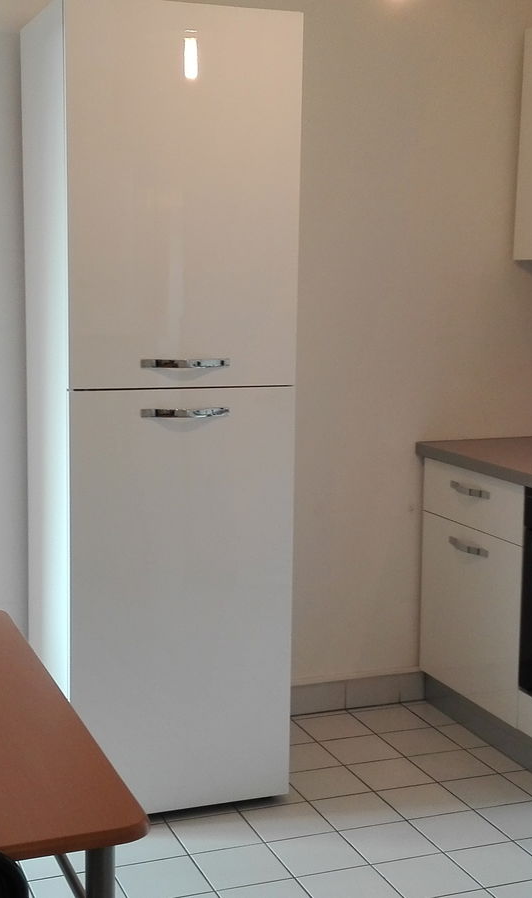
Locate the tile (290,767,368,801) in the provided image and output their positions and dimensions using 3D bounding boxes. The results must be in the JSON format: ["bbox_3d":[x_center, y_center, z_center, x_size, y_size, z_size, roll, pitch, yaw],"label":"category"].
[{"bbox_3d":[0.175,0.951,3.246,0.203,0.010,0.186,-1,9,-23],"label":"tile"}]

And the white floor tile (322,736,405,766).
[{"bbox_3d":[0.293,0.921,3.493,0.203,0.010,0.186,-1,9,-23],"label":"white floor tile"}]

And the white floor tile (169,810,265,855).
[{"bbox_3d":[-0.131,0.983,2.919,0.203,0.010,0.186,-1,9,-23],"label":"white floor tile"}]

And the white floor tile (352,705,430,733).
[{"bbox_3d":[0.414,0.904,3.786,0.200,0.010,0.181,-2,9,-21],"label":"white floor tile"}]

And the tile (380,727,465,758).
[{"bbox_3d":[0.505,0.967,3.749,0.212,0.010,0.198,-2,9,-21],"label":"tile"}]

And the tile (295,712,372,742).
[{"bbox_3d":[0.221,0.912,3.722,0.200,0.010,0.181,-2,9,-21],"label":"tile"}]

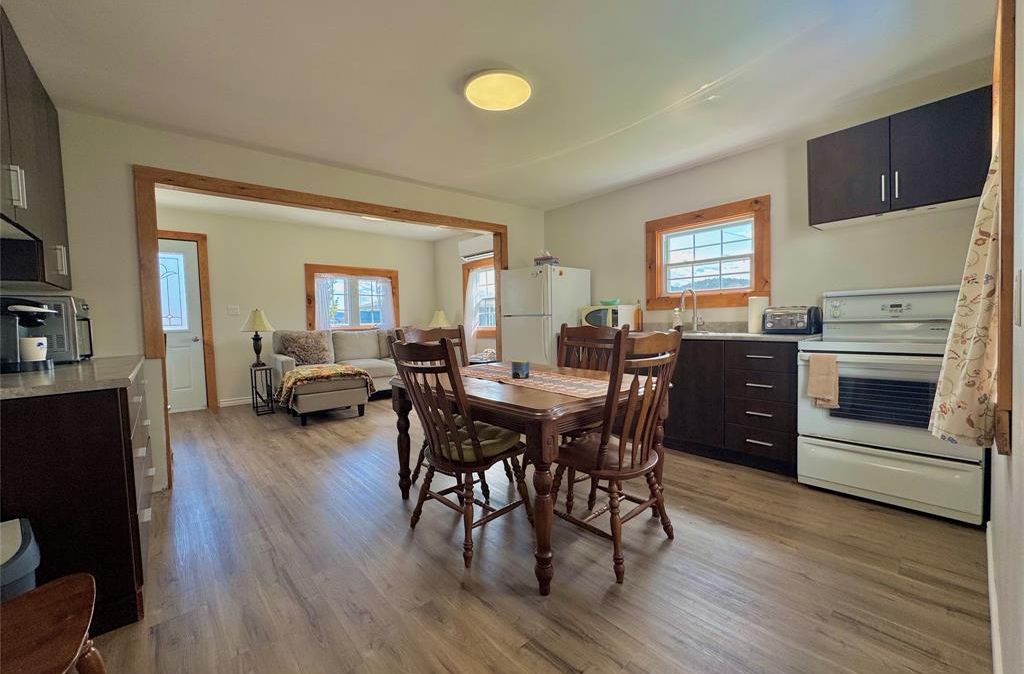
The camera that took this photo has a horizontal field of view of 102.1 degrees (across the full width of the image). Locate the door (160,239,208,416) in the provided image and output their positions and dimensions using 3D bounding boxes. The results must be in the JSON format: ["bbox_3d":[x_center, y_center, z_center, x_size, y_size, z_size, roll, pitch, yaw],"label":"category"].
[{"bbox_3d":[-4.264,-0.127,5.007,0.860,2.120,0.060,-3,2,-39],"label":"door"}]

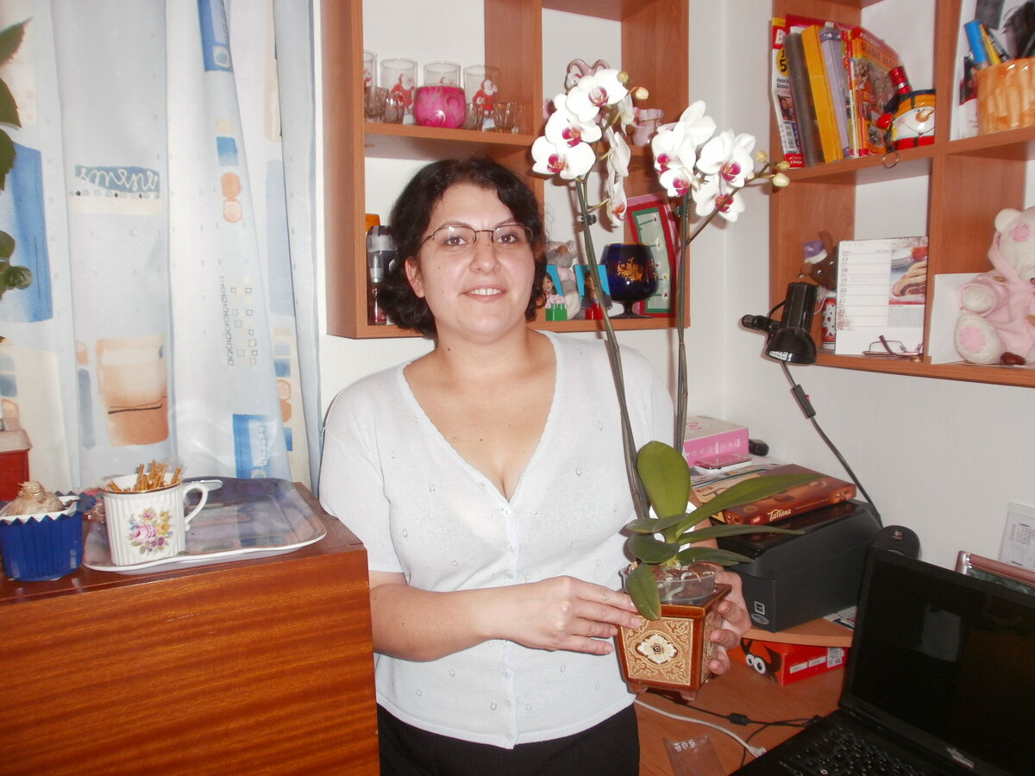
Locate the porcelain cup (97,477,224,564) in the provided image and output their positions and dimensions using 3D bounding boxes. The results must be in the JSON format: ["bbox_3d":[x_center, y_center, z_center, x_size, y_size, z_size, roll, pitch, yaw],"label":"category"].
[{"bbox_3d":[-0.390,0.142,0.835,0.113,0.080,0.085,-4,7,-24],"label":"porcelain cup"}]

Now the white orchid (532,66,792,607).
[{"bbox_3d":[0.163,-0.044,0.860,0.300,0.600,0.210,0,6,3],"label":"white orchid"}]

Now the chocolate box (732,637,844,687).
[{"bbox_3d":[0.462,0.435,1.341,0.175,0.057,0.170,-4,7,-27],"label":"chocolate box"}]

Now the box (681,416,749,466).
[{"bbox_3d":[0.333,0.106,1.526,0.190,0.052,0.143,-8,12,-26],"label":"box"}]

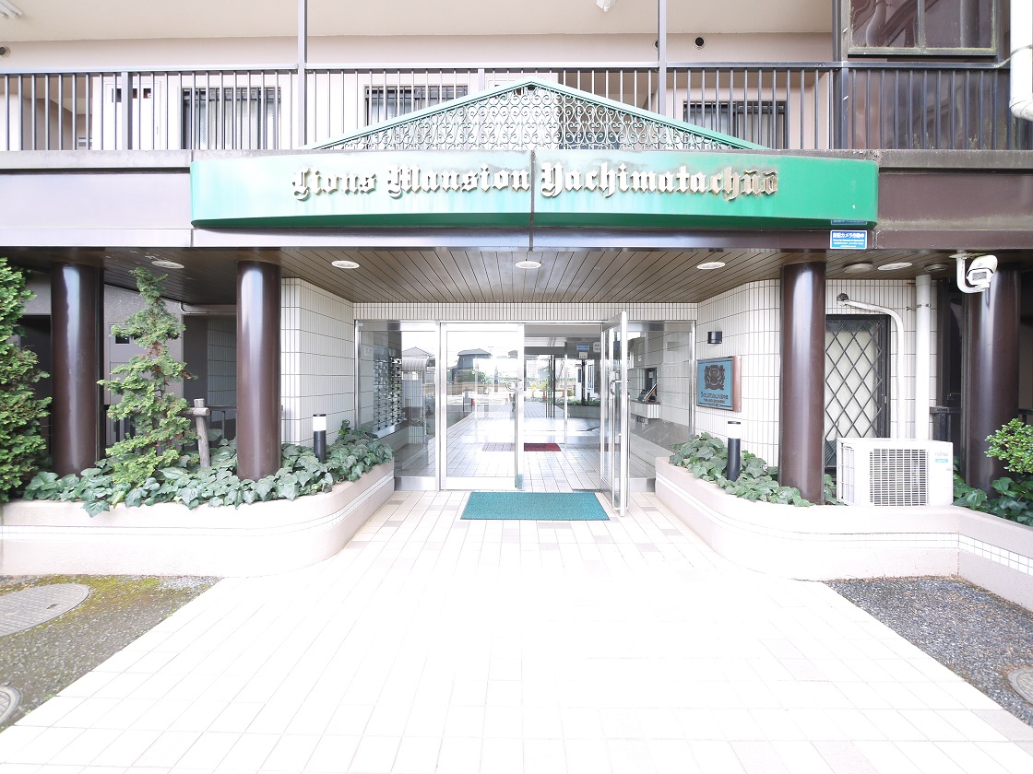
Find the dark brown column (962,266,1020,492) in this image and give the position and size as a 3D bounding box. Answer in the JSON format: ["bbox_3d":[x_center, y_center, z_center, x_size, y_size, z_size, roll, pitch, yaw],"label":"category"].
[{"bbox_3d":[4.188,-0.025,3.680,0.335,2.110,0.335,0,1,1],"label":"dark brown column"}]

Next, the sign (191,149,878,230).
[{"bbox_3d":[0.115,-1.452,3.130,5.220,0.450,0.320,0,1,1],"label":"sign"}]

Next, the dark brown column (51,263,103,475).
[{"bbox_3d":[-4.009,-0.080,3.819,0.335,2.070,0.335,0,1,1],"label":"dark brown column"}]

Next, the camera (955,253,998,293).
[{"bbox_3d":[3.740,-0.915,3.400,0.340,0.290,0.240,-21,12,-31],"label":"camera"}]

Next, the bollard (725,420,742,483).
[{"bbox_3d":[2.140,0.670,4.100,0.120,0.670,0.120,0,1,1],"label":"bollard"}]

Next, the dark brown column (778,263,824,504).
[{"bbox_3d":[2.529,-0.022,3.690,0.335,2.130,0.335,0,1,1],"label":"dark brown column"}]

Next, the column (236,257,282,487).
[{"bbox_3d":[-2.316,-0.072,3.759,0.335,2.070,0.335,0,1,1],"label":"column"}]

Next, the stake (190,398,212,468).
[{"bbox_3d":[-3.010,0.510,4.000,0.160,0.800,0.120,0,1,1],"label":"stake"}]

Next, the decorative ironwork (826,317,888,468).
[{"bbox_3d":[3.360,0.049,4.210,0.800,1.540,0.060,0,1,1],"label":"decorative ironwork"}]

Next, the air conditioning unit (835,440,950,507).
[{"bbox_3d":[3.165,0.722,3.520,0.760,0.545,0.300,0,1,1],"label":"air conditioning unit"}]

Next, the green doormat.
[{"bbox_3d":[0.214,1.420,5.030,1.620,0.015,1.000,0,2,1],"label":"green doormat"}]

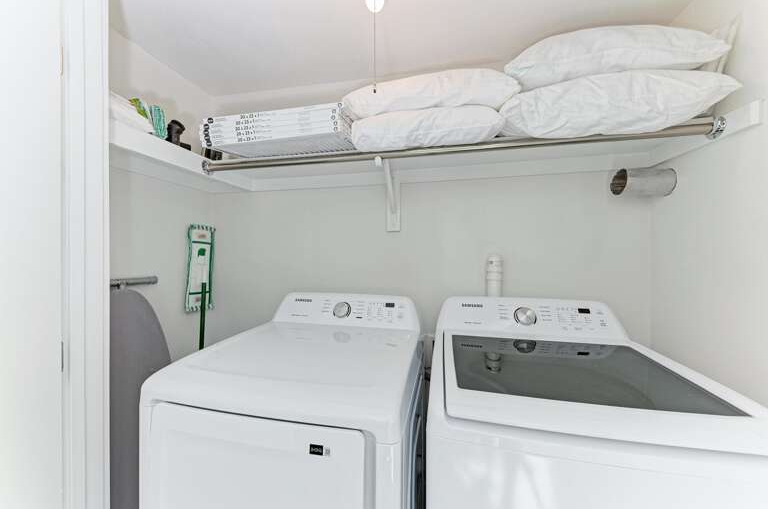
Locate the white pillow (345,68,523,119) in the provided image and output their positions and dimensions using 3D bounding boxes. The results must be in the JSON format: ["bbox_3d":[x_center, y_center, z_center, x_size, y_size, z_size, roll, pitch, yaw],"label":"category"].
[{"bbox_3d":[0.185,-0.575,1.146,0.600,0.145,0.470,0,0,12],"label":"white pillow"}]

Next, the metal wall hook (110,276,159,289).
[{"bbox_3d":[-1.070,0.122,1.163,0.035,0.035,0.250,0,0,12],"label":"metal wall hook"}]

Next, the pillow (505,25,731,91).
[{"bbox_3d":[0.712,-0.635,1.036,0.600,0.160,0.470,0,0,12],"label":"pillow"}]

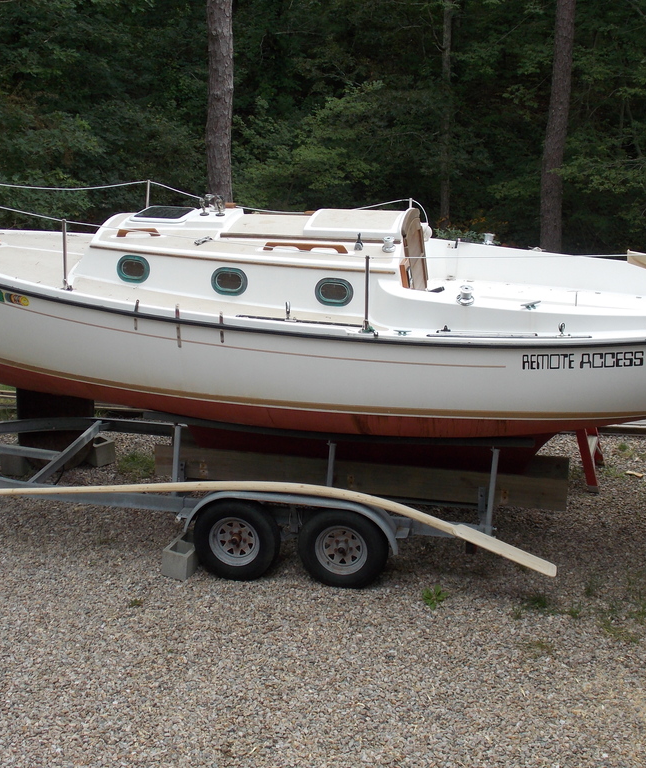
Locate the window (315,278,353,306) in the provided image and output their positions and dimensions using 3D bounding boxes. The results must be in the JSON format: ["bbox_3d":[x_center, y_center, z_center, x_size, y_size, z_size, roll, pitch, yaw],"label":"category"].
[{"bbox_3d":[0.079,-0.625,8.286,0.268,0.196,0.050,4,11,13],"label":"window"}]

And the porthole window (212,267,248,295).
[{"bbox_3d":[-0.651,-0.714,8.467,0.268,0.196,0.050,5,11,18],"label":"porthole window"}]

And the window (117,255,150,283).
[{"bbox_3d":[-1.356,-0.824,8.690,0.268,0.196,0.050,7,12,22],"label":"window"}]

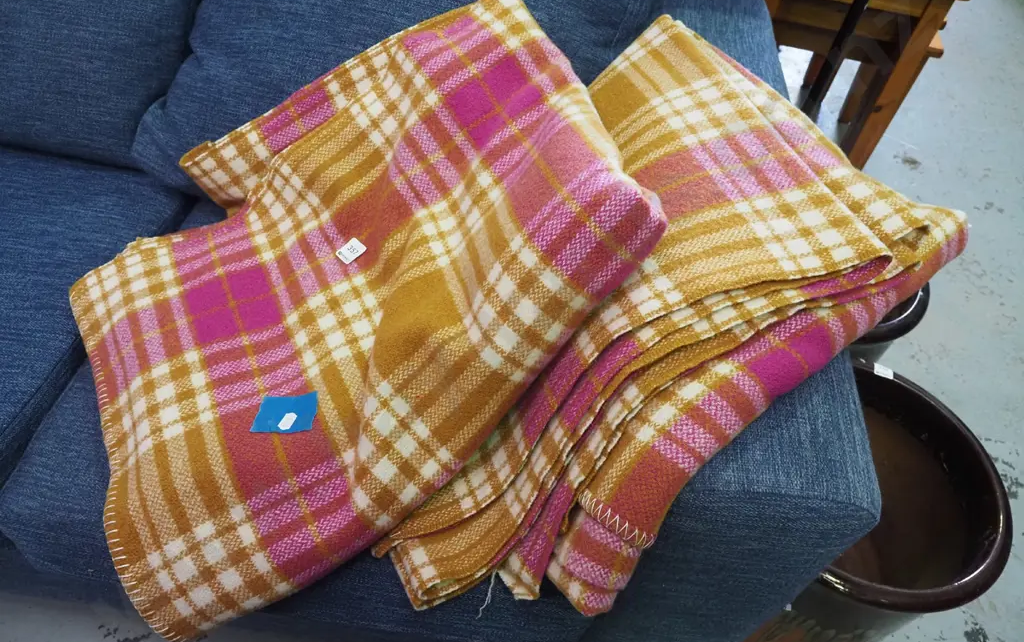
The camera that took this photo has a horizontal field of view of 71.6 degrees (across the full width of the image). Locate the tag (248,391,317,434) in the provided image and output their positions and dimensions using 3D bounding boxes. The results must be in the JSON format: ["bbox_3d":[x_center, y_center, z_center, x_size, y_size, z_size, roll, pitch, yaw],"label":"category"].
[{"bbox_3d":[-0.296,0.121,0.924,0.085,0.007,0.053,-5,65,-5],"label":"tag"}]

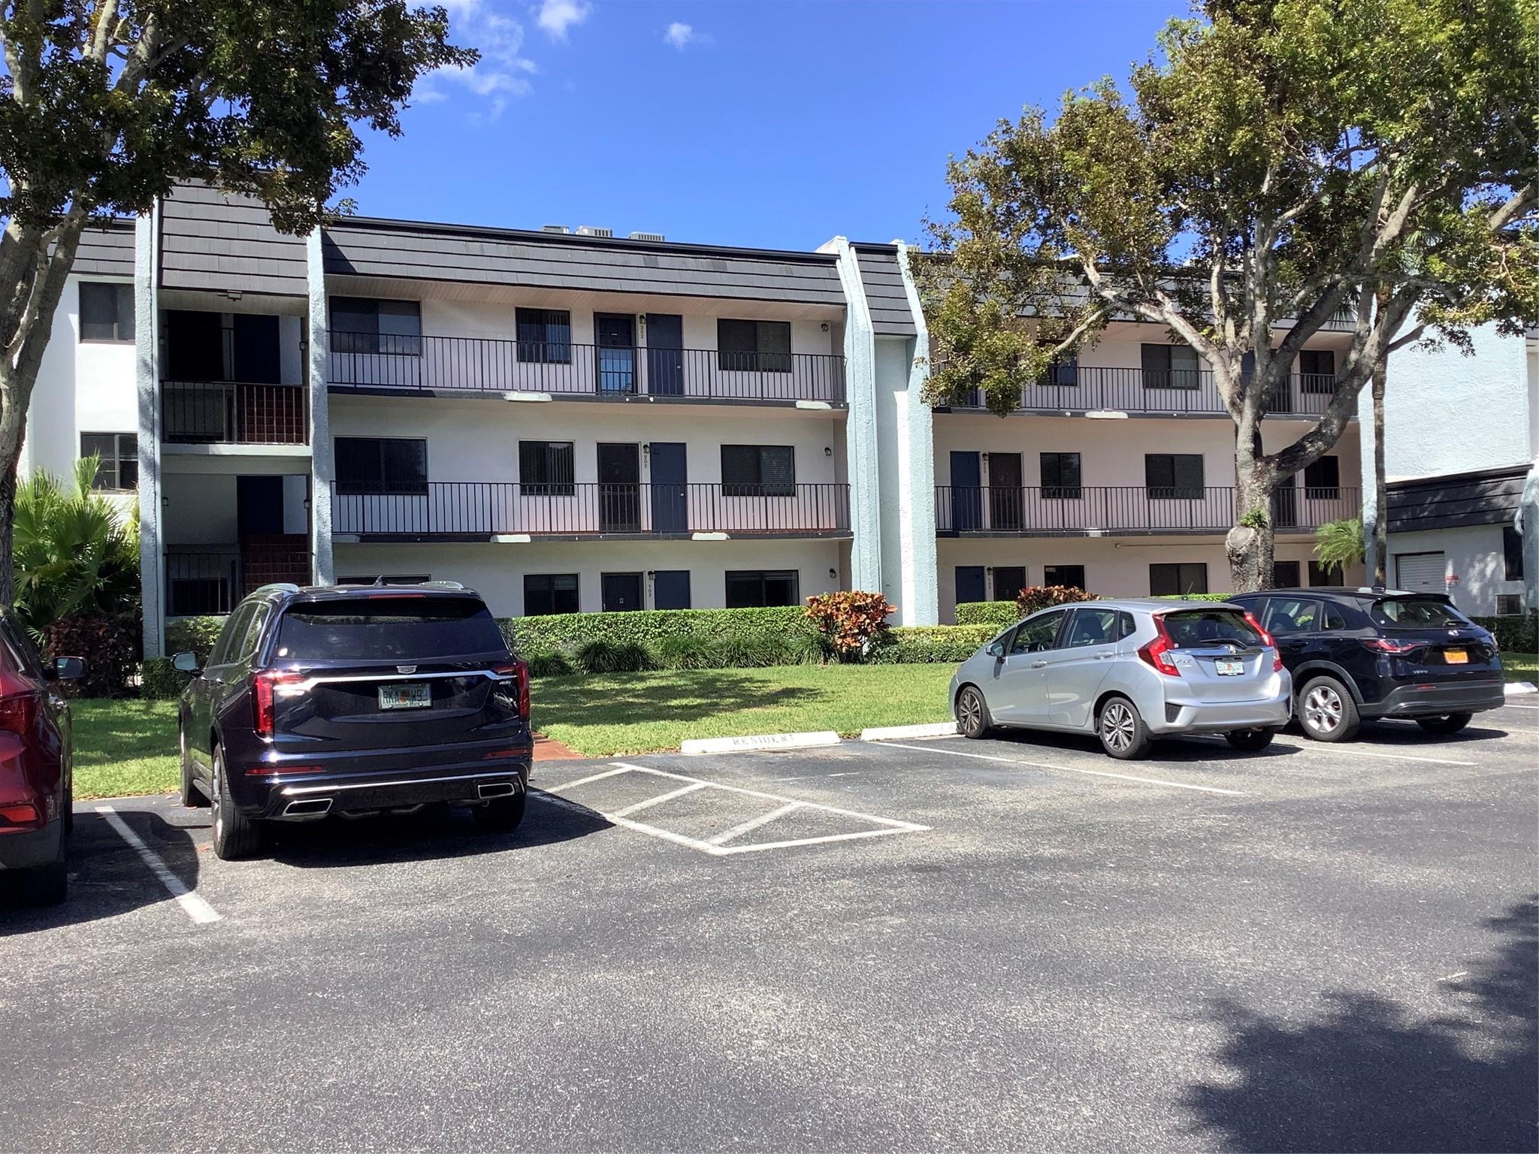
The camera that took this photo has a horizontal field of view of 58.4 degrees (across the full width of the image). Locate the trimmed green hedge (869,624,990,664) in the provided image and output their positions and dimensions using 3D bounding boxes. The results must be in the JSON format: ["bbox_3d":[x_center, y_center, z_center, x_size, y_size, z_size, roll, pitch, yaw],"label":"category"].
[{"bbox_3d":[3.705,1.506,31.000,3.300,0.880,0.850,-1,-2,-22],"label":"trimmed green hedge"}]

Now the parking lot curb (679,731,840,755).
[{"bbox_3d":[-0.097,1.798,14.976,1.830,0.120,0.170,-1,-1,-22],"label":"parking lot curb"}]

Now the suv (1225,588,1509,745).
[{"bbox_3d":[5.983,0.924,15.780,1.880,1.620,4.550,-1,-1,-24],"label":"suv"}]

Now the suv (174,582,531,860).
[{"bbox_3d":[-3.320,0.951,10.528,2.030,1.770,5.050,-1,-1,-28],"label":"suv"}]

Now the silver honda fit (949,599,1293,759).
[{"bbox_3d":[3.520,1.007,14.668,1.750,1.520,4.060,-1,-1,-26],"label":"silver honda fit"}]

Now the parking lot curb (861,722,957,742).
[{"bbox_3d":[1.847,1.773,15.913,1.830,0.120,0.170,-1,-1,-22],"label":"parking lot curb"}]

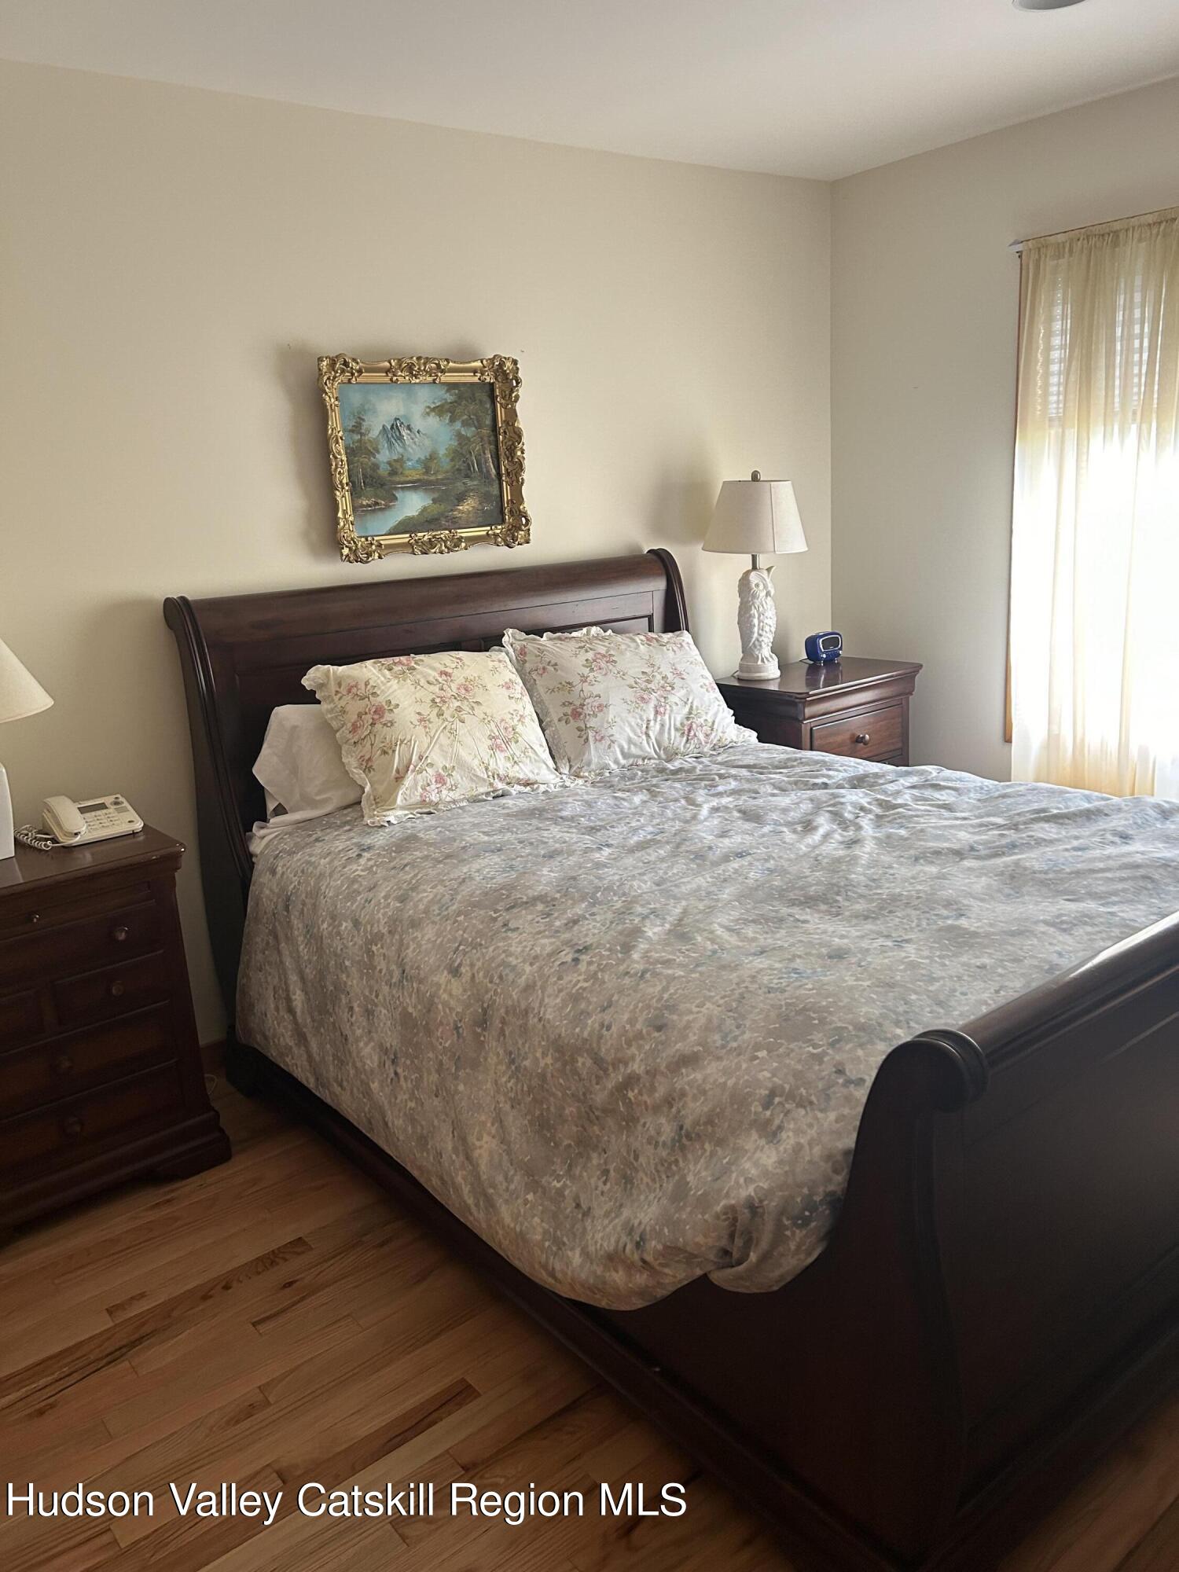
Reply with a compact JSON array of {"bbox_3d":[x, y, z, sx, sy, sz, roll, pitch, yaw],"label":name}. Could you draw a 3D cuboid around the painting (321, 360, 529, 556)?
[{"bbox_3d":[-0.430,-0.913,3.272,0.615,0.515,0.065,-14,18,-36],"label":"painting"}]

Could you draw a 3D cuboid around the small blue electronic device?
[{"bbox_3d":[0.848,-0.496,4.250,0.118,0.112,0.085,-14,18,-36],"label":"small blue electronic device"}]

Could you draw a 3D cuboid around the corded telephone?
[{"bbox_3d":[-1.127,0.066,2.645,0.200,0.092,0.170,-14,18,-36],"label":"corded telephone"}]

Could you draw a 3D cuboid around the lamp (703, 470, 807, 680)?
[{"bbox_3d":[0.567,-0.702,3.967,0.355,0.685,0.355,-14,18,-36],"label":"lamp"}]

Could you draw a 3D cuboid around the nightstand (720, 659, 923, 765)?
[{"bbox_3d":[0.809,-0.004,4.169,0.655,0.790,0.430,-14,18,-36],"label":"nightstand"}]

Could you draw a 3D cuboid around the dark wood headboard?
[{"bbox_3d":[-0.292,0.003,3.366,1.590,1.220,0.270,-14,18,-36],"label":"dark wood headboard"}]

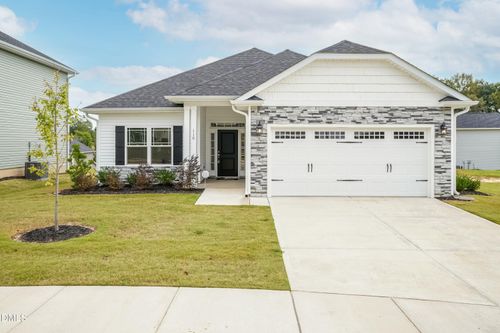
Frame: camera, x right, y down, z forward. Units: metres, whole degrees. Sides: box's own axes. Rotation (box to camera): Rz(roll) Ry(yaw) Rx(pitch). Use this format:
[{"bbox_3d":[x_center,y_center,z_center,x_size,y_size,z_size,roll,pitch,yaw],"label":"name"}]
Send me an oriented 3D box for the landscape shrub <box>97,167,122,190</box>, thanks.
[{"bbox_3d":[-5.144,0.439,12.200,0.952,0.879,0.857,0,1,0],"label":"landscape shrub"}]

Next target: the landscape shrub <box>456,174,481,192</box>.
[{"bbox_3d":[7.277,0.563,11.200,0.941,0.588,0.900,0,1,0],"label":"landscape shrub"}]

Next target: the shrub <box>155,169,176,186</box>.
[{"bbox_3d":[-3.119,0.406,12.300,0.812,0.664,0.812,0,1,0],"label":"shrub"}]

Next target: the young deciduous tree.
[{"bbox_3d":[-4.107,-0.320,7.000,1.008,3.393,1.008,0,1,0],"label":"young deciduous tree"}]

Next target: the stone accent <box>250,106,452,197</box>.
[{"bbox_3d":[3.147,-0.465,10.330,6.244,2.790,0.200,0,1,0],"label":"stone accent"}]

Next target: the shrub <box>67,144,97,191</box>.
[{"bbox_3d":[-6.170,0.037,12.200,1.098,1.684,1.044,0,1,0],"label":"shrub"}]

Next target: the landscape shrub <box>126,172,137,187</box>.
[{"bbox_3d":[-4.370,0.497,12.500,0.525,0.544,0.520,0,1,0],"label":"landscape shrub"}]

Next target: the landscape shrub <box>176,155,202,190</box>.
[{"bbox_3d":[-2.233,0.209,12.100,0.872,1.289,0.828,0,1,0],"label":"landscape shrub"}]

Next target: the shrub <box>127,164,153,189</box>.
[{"bbox_3d":[-3.954,0.375,12.200,0.915,0.897,0.870,0,1,0],"label":"shrub"}]

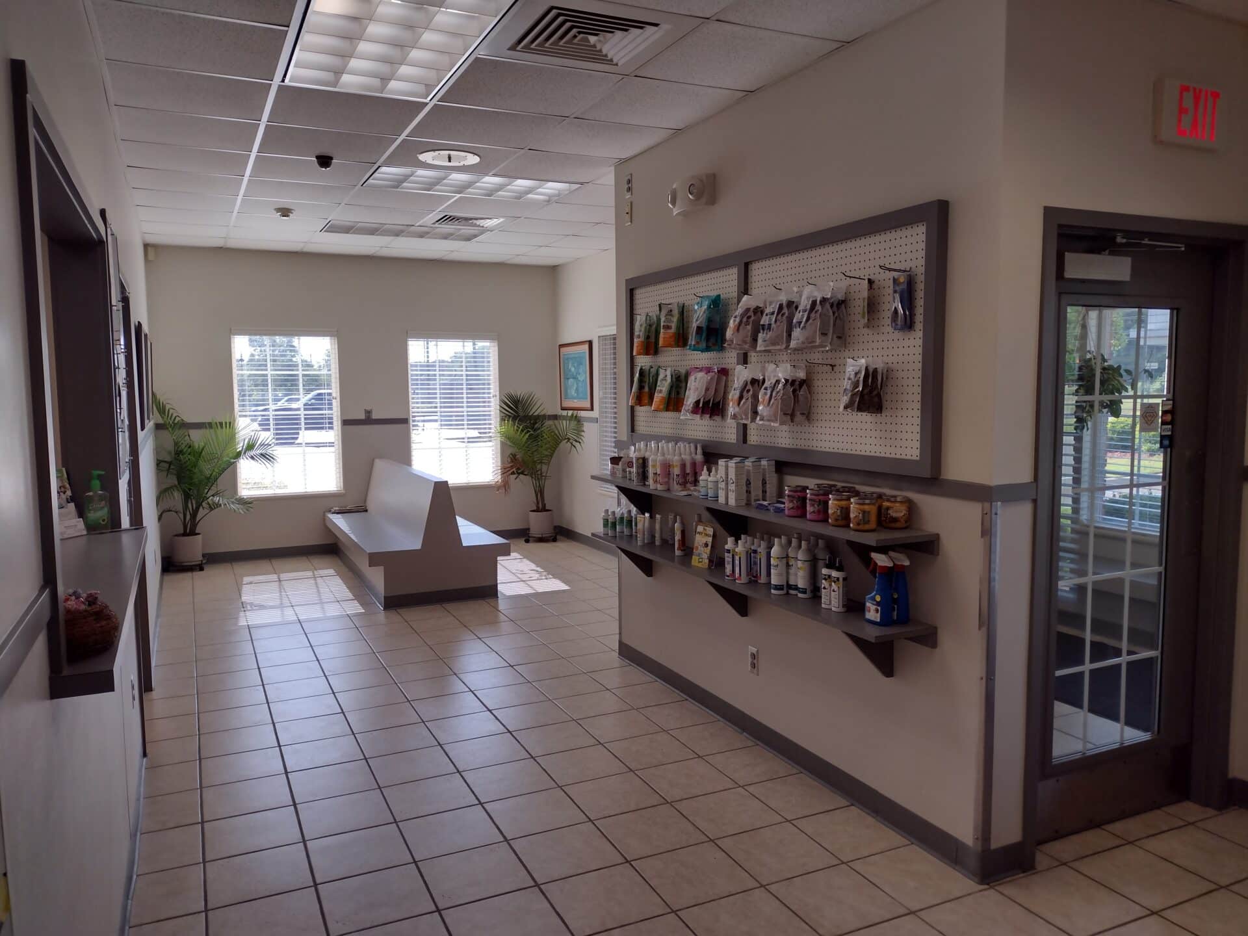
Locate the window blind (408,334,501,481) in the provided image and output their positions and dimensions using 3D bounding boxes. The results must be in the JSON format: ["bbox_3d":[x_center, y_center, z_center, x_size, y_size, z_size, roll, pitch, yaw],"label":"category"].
[{"bbox_3d":[-1.578,-0.542,9.136,0.860,1.360,0.050,-3,5,-25],"label":"window blind"}]

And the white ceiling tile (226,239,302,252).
[{"bbox_3d":[-2.939,-1.832,7.988,0.602,0.018,0.498,-3,6,-24],"label":"white ceiling tile"}]

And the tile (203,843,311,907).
[{"bbox_3d":[-1.170,1.308,3.127,0.305,0.010,0.305,-4,6,-24],"label":"tile"}]

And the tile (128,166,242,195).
[{"bbox_3d":[-2.500,-1.647,5.579,0.595,0.018,0.603,-3,6,-24],"label":"tile"}]

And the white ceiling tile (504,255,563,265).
[{"bbox_3d":[-0.793,-1.959,9.169,0.590,0.015,0.600,-3,5,-25],"label":"white ceiling tile"}]

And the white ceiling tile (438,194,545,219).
[{"bbox_3d":[-0.867,-1.730,6.427,0.603,0.018,0.603,-3,6,-24],"label":"white ceiling tile"}]

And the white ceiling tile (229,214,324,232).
[{"bbox_3d":[-2.452,-1.748,6.920,0.605,0.015,0.605,-3,5,-25],"label":"white ceiling tile"}]

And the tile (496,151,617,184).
[{"bbox_3d":[-0.345,-1.625,5.224,0.575,0.020,0.600,-3,5,-25],"label":"tile"}]

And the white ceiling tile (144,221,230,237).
[{"bbox_3d":[-3.281,-1.779,7.302,0.586,0.018,0.605,-3,5,-24],"label":"white ceiling tile"}]

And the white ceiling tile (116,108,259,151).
[{"bbox_3d":[-1.988,-1.556,4.475,0.580,0.020,0.600,-3,6,-25],"label":"white ceiling tile"}]

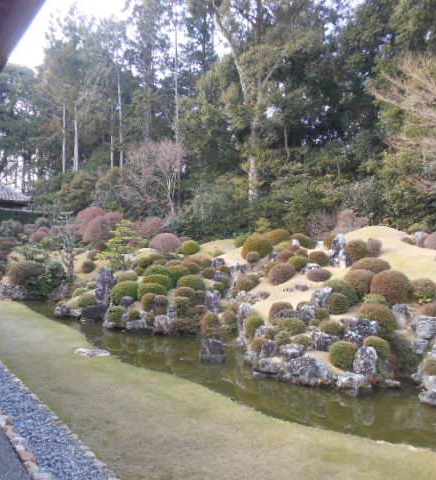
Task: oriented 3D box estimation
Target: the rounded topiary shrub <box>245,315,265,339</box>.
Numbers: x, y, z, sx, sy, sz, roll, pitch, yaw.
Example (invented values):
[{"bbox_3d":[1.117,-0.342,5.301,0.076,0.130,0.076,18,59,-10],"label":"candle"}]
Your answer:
[{"bbox_3d":[0.857,2.014,10.700,0.470,0.560,0.460,1,-2,5],"label":"rounded topiary shrub"}]

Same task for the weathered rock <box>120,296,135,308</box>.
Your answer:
[{"bbox_3d":[-2.859,1.974,14.600,0.442,0.379,0.380,0,-1,-11],"label":"weathered rock"}]

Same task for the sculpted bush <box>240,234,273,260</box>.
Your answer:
[{"bbox_3d":[1.299,0.263,15.200,1.049,0.822,1.049,0,0,5],"label":"sculpted bush"}]

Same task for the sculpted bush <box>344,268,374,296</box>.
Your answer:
[{"bbox_3d":[3.527,1.061,11.400,0.798,0.691,0.798,0,-1,17],"label":"sculpted bush"}]

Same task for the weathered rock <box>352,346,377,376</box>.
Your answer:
[{"bbox_3d":[2.793,2.293,8.722,0.472,0.566,0.412,0,0,18],"label":"weathered rock"}]

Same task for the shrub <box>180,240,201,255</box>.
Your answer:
[{"bbox_3d":[-1.220,0.333,20.500,0.869,0.621,0.869,0,-1,-3],"label":"shrub"}]

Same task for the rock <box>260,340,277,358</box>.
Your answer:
[{"bbox_3d":[1.049,2.275,9.604,0.332,0.374,0.294,0,0,6],"label":"rock"}]

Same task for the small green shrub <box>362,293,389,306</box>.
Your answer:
[{"bbox_3d":[3.828,1.524,11.270,0.658,0.473,0.658,0,0,19],"label":"small green shrub"}]

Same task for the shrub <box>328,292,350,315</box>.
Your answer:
[{"bbox_3d":[2.508,1.321,9.500,0.417,0.442,0.417,0,0,15],"label":"shrub"}]

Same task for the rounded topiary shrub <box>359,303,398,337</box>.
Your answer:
[{"bbox_3d":[3.607,1.787,10.388,0.899,0.741,0.899,0,0,19],"label":"rounded topiary shrub"}]

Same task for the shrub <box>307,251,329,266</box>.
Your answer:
[{"bbox_3d":[3.065,0.568,14.200,0.677,0.492,0.677,0,-1,12],"label":"shrub"}]

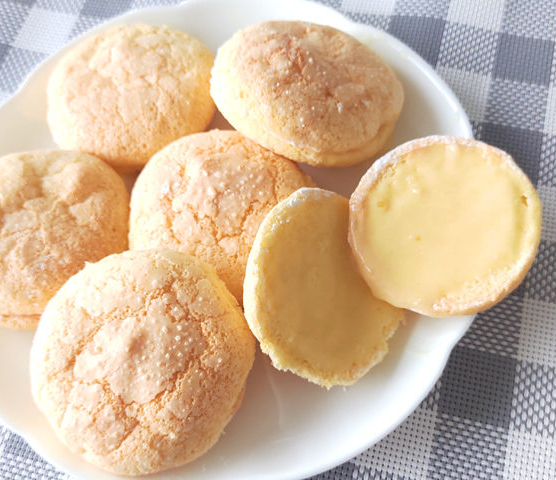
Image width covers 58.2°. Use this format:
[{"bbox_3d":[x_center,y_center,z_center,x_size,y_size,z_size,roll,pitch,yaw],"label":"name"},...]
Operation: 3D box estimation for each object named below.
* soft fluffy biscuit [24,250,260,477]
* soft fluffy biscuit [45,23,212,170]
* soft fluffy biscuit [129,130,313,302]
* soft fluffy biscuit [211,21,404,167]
[{"bbox_3d":[-0.047,0.041,0.178,0.078,0.038,0.078,0,77,5],"label":"soft fluffy biscuit"},{"bbox_3d":[-0.065,-0.065,0.224,0.071,0.036,0.071,0,71,2],"label":"soft fluffy biscuit"},{"bbox_3d":[-0.023,-0.010,0.204,0.075,0.037,0.075,0,71,2],"label":"soft fluffy biscuit"},{"bbox_3d":[0.013,-0.064,0.212,0.080,0.036,0.080,0,58,-7],"label":"soft fluffy biscuit"}]

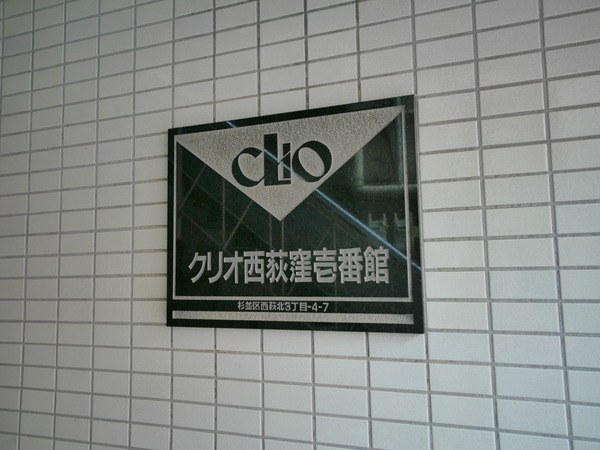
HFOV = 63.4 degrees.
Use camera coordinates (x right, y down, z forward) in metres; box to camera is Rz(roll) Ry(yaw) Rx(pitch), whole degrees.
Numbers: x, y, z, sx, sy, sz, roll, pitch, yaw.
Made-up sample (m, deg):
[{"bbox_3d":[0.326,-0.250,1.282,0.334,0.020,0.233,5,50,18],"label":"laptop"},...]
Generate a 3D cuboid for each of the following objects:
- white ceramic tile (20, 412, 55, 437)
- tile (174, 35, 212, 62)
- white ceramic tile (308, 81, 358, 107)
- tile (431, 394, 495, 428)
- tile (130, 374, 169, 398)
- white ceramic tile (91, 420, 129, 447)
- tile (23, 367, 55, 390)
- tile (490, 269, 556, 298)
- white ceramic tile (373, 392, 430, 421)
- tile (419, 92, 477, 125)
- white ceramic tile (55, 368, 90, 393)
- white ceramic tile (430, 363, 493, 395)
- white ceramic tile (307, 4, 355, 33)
[{"bbox_3d":[-0.586,0.446,1.090,0.095,0.044,0.008,-3,-6,20],"label":"white ceramic tile"},{"bbox_3d":[-0.222,-0.370,1.018,0.095,0.045,0.008,-3,-6,20],"label":"tile"},{"bbox_3d":[0.063,-0.238,0.902,0.095,0.045,0.008,-3,-6,20],"label":"white ceramic tile"},{"bbox_3d":[0.262,0.297,0.781,0.095,0.045,0.009,-3,-6,20],"label":"tile"},{"bbox_3d":[-0.303,0.329,0.995,0.095,0.044,0.008,-3,-6,20],"label":"tile"},{"bbox_3d":[-0.394,0.433,1.017,0.095,0.045,0.008,-3,-6,20],"label":"white ceramic tile"},{"bbox_3d":[-0.584,0.344,1.096,0.095,0.045,0.008,-3,-6,20],"label":"tile"},{"bbox_3d":[0.352,0.094,0.766,0.095,0.045,0.008,-3,-6,20],"label":"tile"},{"bbox_3d":[0.168,0.302,0.817,0.095,0.045,0.008,-3,-6,20],"label":"white ceramic tile"},{"bbox_3d":[0.252,-0.199,0.831,0.095,0.044,0.008,-3,-6,20],"label":"tile"},{"bbox_3d":[-0.490,0.339,1.061,0.095,0.045,0.008,-3,-6,20],"label":"white ceramic tile"},{"bbox_3d":[0.261,0.248,0.787,0.095,0.045,0.008,-3,-6,20],"label":"white ceramic tile"},{"bbox_3d":[0.060,-0.386,0.917,0.095,0.045,0.008,-3,-6,20],"label":"white ceramic tile"}]

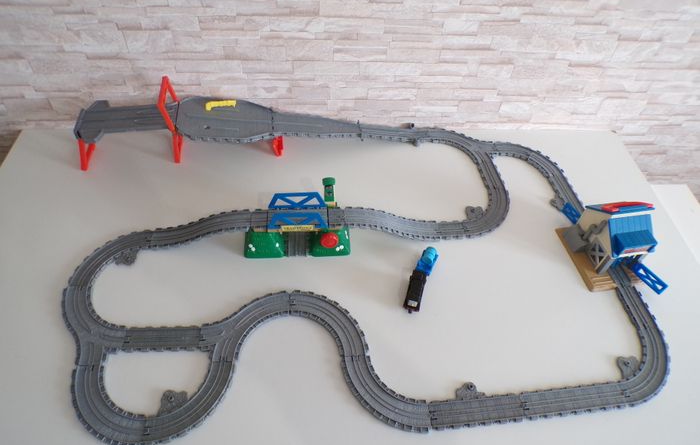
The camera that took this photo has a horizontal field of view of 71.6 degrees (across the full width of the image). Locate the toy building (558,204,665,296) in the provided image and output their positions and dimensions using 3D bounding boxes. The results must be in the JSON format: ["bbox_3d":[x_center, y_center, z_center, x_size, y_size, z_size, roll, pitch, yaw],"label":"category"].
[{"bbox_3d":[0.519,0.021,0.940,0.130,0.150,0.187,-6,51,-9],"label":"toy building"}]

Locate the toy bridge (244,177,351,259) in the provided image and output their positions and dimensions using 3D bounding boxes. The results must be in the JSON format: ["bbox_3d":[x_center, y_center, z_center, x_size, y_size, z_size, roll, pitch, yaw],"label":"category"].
[{"bbox_3d":[-0.102,-0.009,0.935,0.210,0.130,0.093,-1,51,-5],"label":"toy bridge"}]

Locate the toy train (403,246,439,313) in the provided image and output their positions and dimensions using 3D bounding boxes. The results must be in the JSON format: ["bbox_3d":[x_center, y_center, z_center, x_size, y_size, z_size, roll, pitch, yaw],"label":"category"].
[{"bbox_3d":[0.133,0.105,0.914,0.033,0.041,0.143,18,52,11],"label":"toy train"}]

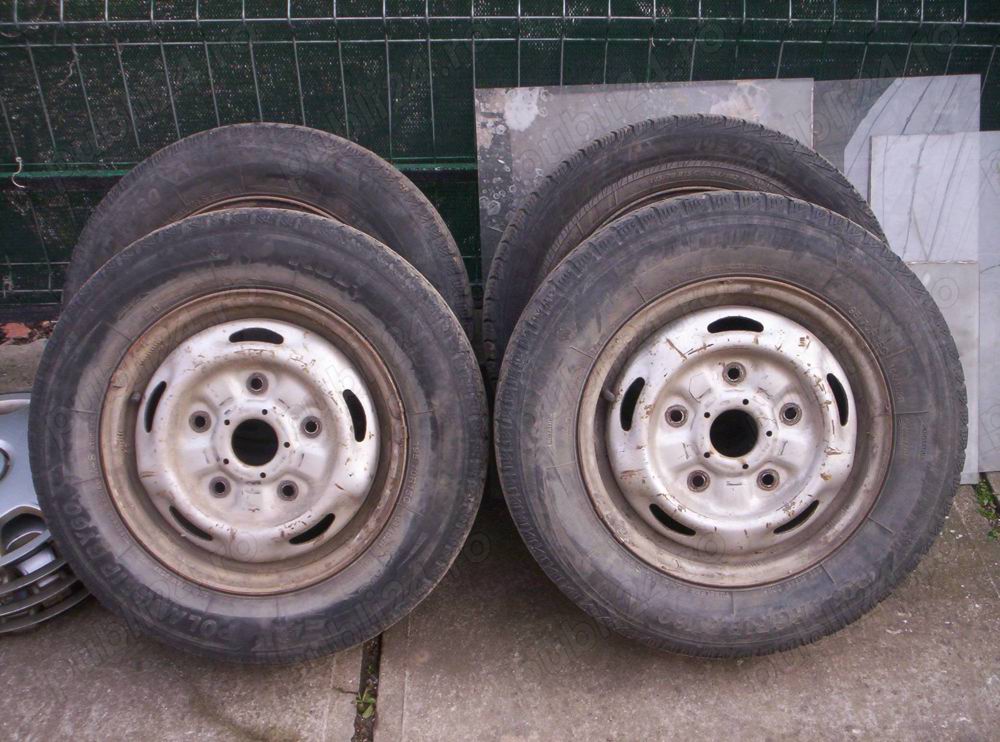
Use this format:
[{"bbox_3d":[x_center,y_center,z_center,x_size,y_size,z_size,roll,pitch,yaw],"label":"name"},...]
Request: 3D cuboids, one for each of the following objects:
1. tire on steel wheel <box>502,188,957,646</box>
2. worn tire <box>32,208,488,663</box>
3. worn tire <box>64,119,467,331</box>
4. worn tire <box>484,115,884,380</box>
[{"bbox_3d":[0.310,0.073,1.476,0.645,0.645,0.200,-1,8,1],"label":"tire on steel wheel"},{"bbox_3d":[-0.331,0.091,1.505,0.645,0.645,0.200,-1,5,1],"label":"worn tire"},{"bbox_3d":[-0.362,-0.064,1.695,0.645,0.645,0.200,0,4,1],"label":"worn tire"},{"bbox_3d":[0.294,-0.071,1.671,0.645,0.645,0.200,0,3,1],"label":"worn tire"}]

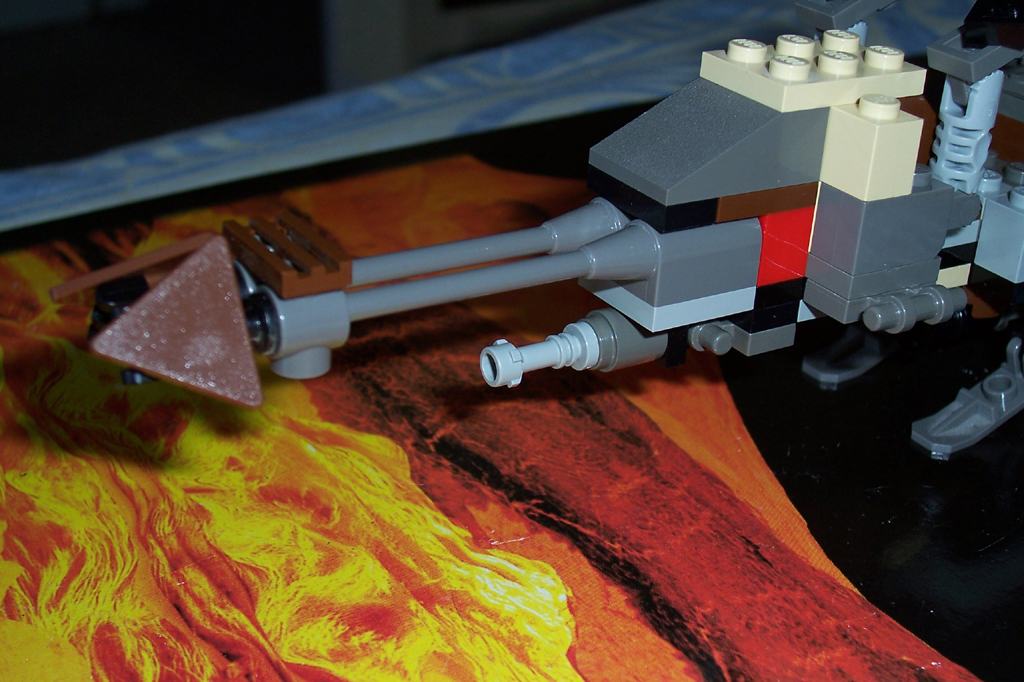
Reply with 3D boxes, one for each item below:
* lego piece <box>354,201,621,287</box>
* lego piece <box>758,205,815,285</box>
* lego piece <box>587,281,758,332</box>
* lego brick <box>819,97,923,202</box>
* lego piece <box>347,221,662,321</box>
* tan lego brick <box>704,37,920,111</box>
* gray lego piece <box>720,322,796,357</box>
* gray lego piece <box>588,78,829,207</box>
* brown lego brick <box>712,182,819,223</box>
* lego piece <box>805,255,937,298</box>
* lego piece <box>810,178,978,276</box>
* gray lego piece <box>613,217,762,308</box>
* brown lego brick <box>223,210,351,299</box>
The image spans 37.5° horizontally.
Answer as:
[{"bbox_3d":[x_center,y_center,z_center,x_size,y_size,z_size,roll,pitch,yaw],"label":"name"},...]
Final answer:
[{"bbox_3d":[-0.006,-0.010,0.178,0.040,0.008,0.008,-12,30,-31],"label":"lego piece"},{"bbox_3d":[0.031,-0.014,0.194,0.008,0.010,0.013,-12,29,-30],"label":"lego piece"},{"bbox_3d":[0.020,-0.007,0.192,0.016,0.003,0.016,-12,29,-30],"label":"lego piece"},{"bbox_3d":[0.044,-0.024,0.184,0.008,0.011,0.008,-12,29,-30],"label":"lego brick"},{"bbox_3d":[-0.002,-0.007,0.172,0.040,0.008,0.008,-12,29,-30],"label":"lego piece"},{"bbox_3d":[0.038,-0.035,0.191,0.024,0.005,0.016,-12,30,-31],"label":"tan lego brick"},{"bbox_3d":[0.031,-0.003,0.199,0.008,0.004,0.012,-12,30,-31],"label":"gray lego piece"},{"bbox_3d":[0.024,-0.026,0.186,0.024,0.010,0.016,-12,30,-31],"label":"gray lego piece"},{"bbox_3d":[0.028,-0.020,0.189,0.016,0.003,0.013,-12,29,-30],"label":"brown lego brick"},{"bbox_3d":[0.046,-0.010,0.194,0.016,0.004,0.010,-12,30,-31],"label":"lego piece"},{"bbox_3d":[0.050,-0.017,0.193,0.024,0.011,0.008,-12,30,-31],"label":"lego piece"},{"bbox_3d":[0.020,-0.013,0.189,0.016,0.010,0.016,-12,29,-30],"label":"gray lego piece"},{"bbox_3d":[-0.024,-0.009,0.160,0.008,0.003,0.016,-12,29,-30],"label":"brown lego brick"}]

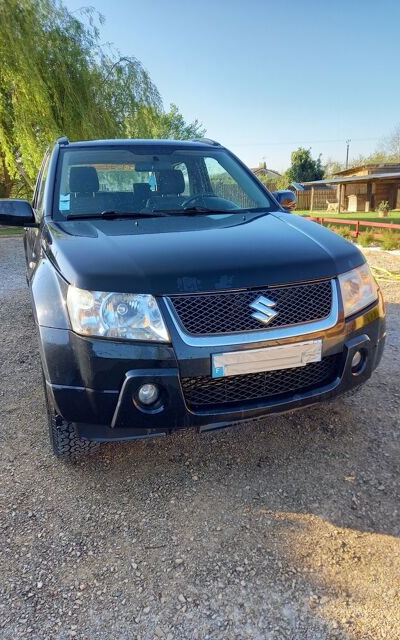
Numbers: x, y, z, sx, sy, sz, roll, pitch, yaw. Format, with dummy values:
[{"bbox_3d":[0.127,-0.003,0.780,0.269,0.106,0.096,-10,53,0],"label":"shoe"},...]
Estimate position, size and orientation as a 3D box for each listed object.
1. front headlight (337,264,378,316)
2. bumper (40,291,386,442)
[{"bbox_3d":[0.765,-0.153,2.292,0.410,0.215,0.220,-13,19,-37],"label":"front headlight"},{"bbox_3d":[0.209,0.174,2.193,1.780,0.540,0.520,-7,16,-20],"label":"bumper"}]

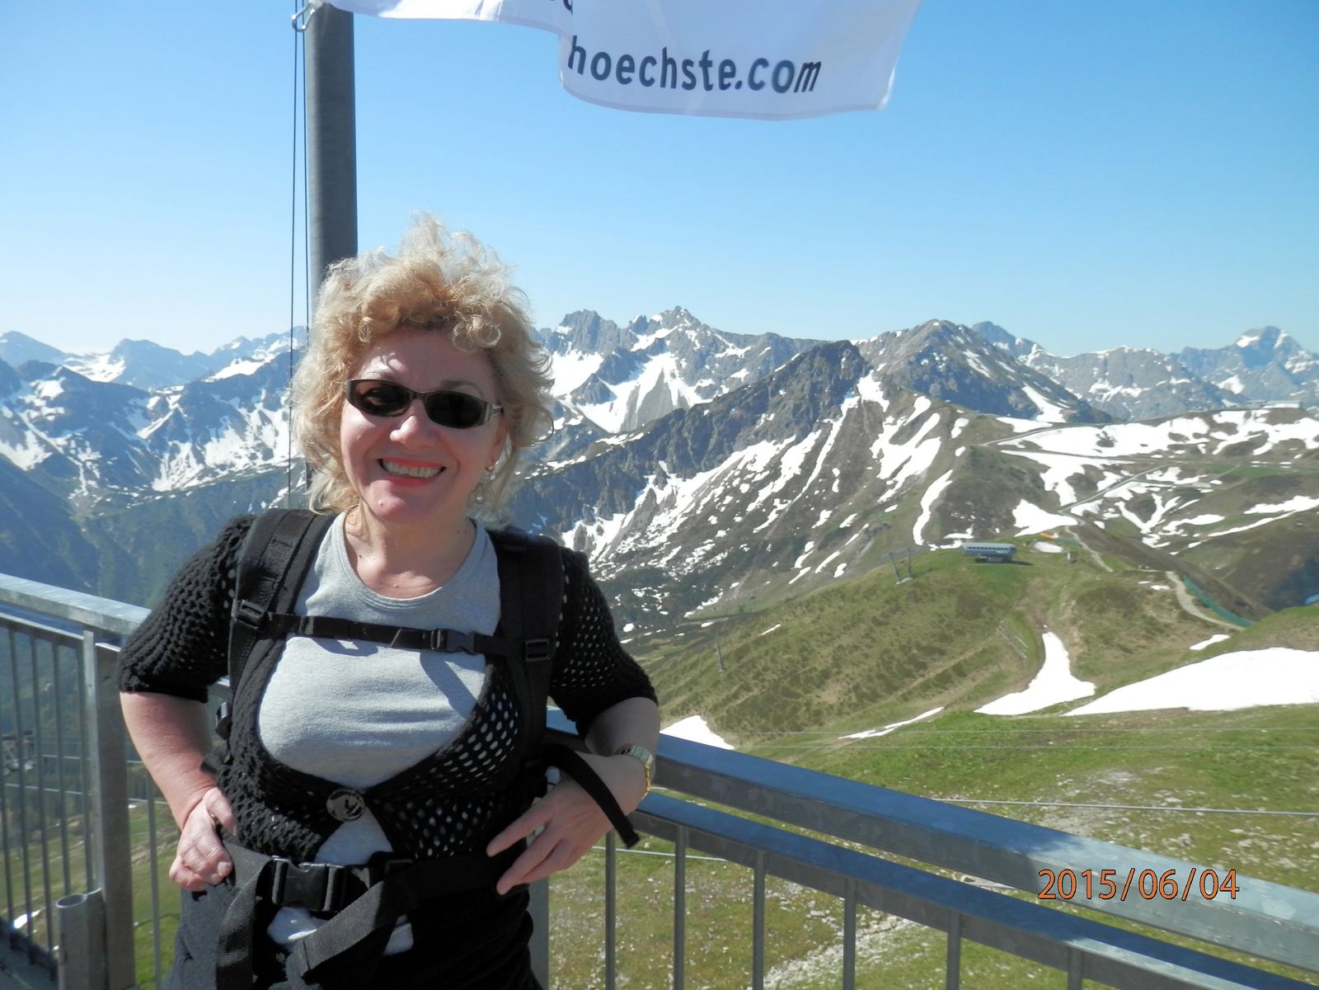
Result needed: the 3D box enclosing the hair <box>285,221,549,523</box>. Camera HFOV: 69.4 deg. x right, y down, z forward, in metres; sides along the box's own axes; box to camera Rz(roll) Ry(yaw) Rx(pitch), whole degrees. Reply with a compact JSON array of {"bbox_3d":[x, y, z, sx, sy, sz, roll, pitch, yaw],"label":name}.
[{"bbox_3d":[-0.242,-0.134,0.990,0.255,0.300,0.245,6,5,-1],"label":"hair"}]

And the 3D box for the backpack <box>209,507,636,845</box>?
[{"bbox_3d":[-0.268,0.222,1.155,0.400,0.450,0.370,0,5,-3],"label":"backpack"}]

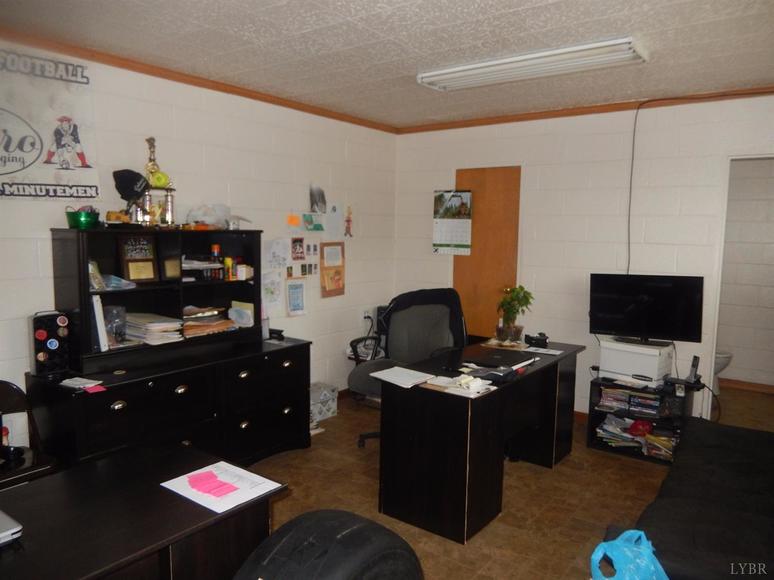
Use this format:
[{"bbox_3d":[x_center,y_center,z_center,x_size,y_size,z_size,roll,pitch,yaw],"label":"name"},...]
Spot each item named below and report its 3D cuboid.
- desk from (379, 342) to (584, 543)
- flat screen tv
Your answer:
[{"bbox_3d":[0.629,0.786,3.423,0.607,0.745,1.535,6,8,38],"label":"desk"},{"bbox_3d":[1.807,0.139,3.919,0.720,0.478,0.170,5,7,30],"label":"flat screen tv"}]

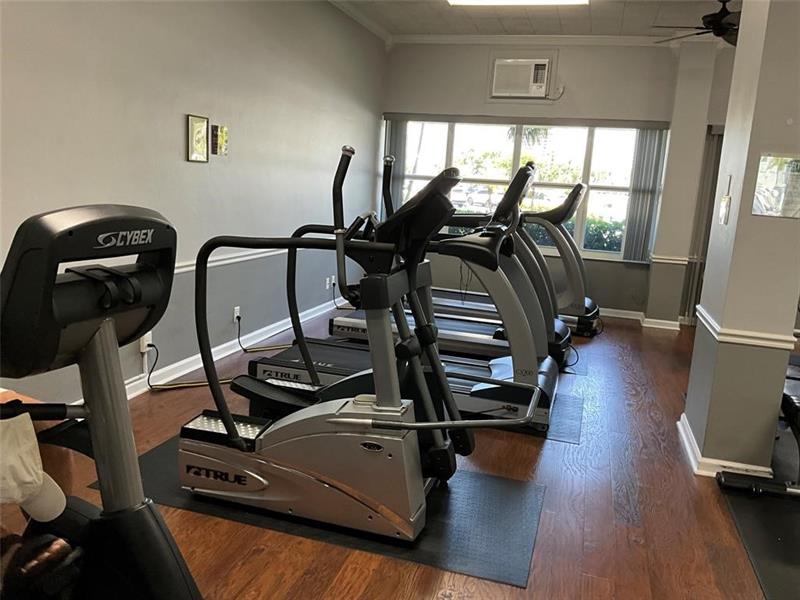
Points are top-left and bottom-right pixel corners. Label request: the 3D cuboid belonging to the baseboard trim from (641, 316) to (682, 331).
[{"bbox_3d":[2.895,0.268,7.423,0.386,0.088,0.043,6,10,15],"label":"baseboard trim"}]

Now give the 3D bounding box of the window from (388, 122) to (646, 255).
[{"bbox_3d":[1.354,-1.333,8.001,2.968,1.491,0.128,6,10,15],"label":"window"}]

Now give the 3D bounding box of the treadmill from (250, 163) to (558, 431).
[{"bbox_3d":[0.081,-0.133,4.455,2.045,1.569,0.852,6,10,15],"label":"treadmill"}]

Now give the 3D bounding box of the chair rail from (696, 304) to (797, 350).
[{"bbox_3d":[1.885,0.143,3.718,0.369,0.050,0.838,6,10,15],"label":"chair rail"}]

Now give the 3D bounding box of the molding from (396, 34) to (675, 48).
[{"bbox_3d":[1.401,-2.974,7.682,3.195,0.114,0.099,6,10,15],"label":"molding"}]

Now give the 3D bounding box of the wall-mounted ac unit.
[{"bbox_3d":[1.385,-2.518,7.647,0.595,0.392,0.284,6,10,15],"label":"wall-mounted ac unit"}]

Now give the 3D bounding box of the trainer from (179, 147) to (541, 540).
[{"bbox_3d":[-0.109,0.107,3.097,1.512,1.545,0.909,6,10,15],"label":"trainer"}]

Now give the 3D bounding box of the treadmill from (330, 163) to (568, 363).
[{"bbox_3d":[0.525,-0.388,5.997,2.073,1.590,0.838,6,10,15],"label":"treadmill"}]

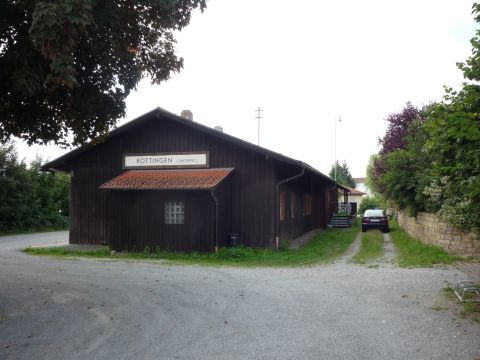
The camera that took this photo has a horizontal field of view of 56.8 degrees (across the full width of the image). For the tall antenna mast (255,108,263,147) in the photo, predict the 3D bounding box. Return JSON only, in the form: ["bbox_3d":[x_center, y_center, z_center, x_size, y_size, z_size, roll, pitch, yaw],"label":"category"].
[{"bbox_3d":[1.350,-3.650,31.200,0.550,3.000,0.150,0,-3,2],"label":"tall antenna mast"}]

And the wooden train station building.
[{"bbox_3d":[0.899,0.365,29.189,11.688,5.808,28.656,-1,-3,17],"label":"wooden train station building"}]

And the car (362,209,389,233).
[{"bbox_3d":[8.995,2.672,29.424,1.700,1.440,4.200,-1,-3,17],"label":"car"}]

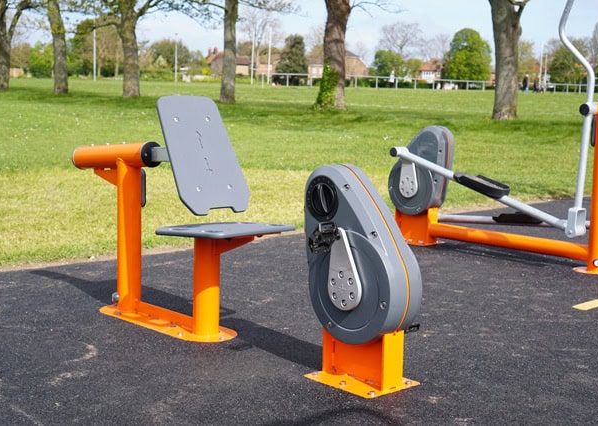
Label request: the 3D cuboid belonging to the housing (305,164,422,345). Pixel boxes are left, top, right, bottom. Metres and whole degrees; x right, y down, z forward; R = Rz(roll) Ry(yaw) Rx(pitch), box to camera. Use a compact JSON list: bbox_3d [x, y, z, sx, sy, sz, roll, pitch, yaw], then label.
[{"bbox_3d":[0.224,0.147,3.295,0.218,0.627,0.476,-6,12,-42],"label":"housing"}]

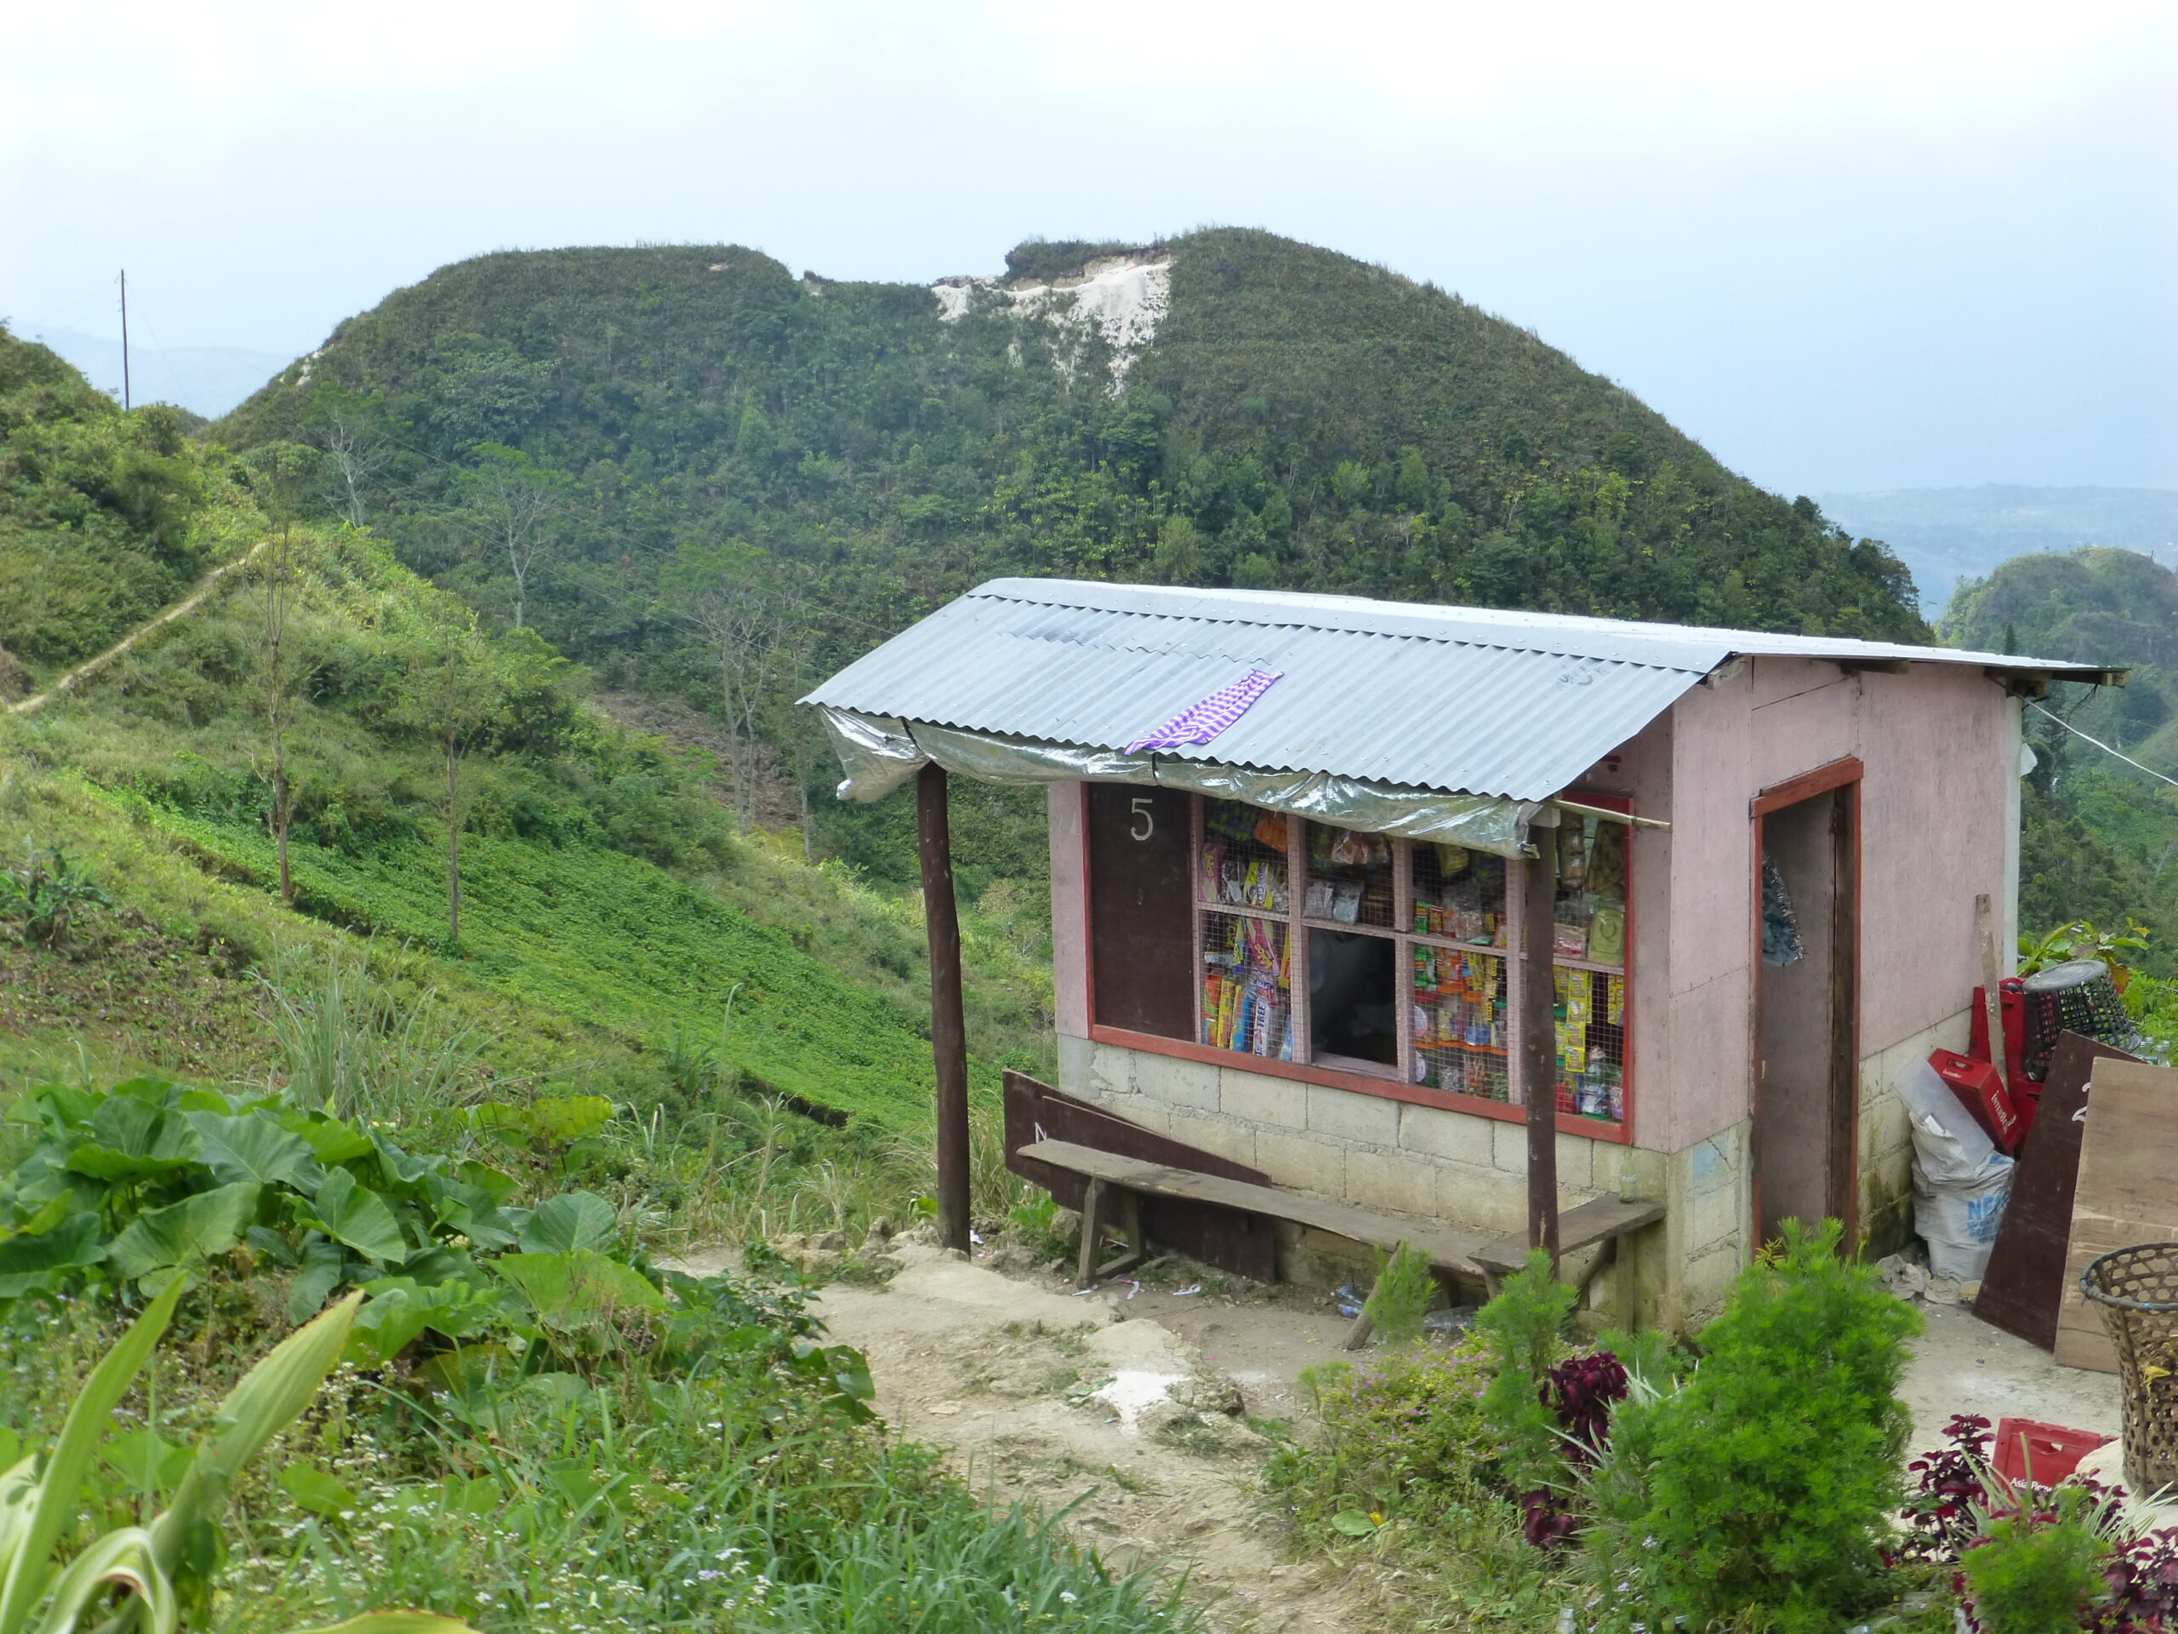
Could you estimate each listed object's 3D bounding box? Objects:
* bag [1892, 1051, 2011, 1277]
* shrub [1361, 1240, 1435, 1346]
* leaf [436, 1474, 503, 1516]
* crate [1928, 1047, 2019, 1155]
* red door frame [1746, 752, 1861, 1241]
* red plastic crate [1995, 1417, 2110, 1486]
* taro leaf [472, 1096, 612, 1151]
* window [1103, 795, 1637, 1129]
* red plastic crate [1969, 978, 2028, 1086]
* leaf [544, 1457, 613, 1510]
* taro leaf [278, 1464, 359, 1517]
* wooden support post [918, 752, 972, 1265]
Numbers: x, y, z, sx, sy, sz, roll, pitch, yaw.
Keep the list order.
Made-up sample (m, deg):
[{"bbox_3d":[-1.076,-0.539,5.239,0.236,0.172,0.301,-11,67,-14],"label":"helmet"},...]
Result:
[{"bbox_3d":[3.177,1.293,14.350,0.400,0.740,0.360,-3,12,-5],"label":"bag"},{"bbox_3d":[1.000,1.553,12.600,0.240,0.370,0.240,-2,12,0],"label":"shrub"},{"bbox_3d":[-1.731,1.895,10.900,0.180,0.080,0.140,-2,12,0],"label":"leaf"},{"bbox_3d":[3.295,1.047,14.500,0.250,0.395,0.110,24,66,45],"label":"crate"},{"bbox_3d":[2.545,0.797,14.014,0.130,1.910,0.800,8,16,39],"label":"red door frame"},{"bbox_3d":[2.975,1.945,11.896,0.320,0.260,0.360,6,3,31],"label":"red plastic crate"},{"bbox_3d":[-2.104,1.181,15.000,0.500,0.150,0.330,-2,12,0],"label":"taro leaf"},{"bbox_3d":[0.935,0.395,14.092,2.420,1.210,0.120,8,16,39],"label":"window"},{"bbox_3d":[3.445,0.814,14.750,0.250,0.380,0.140,8,16,39],"label":"red plastic crate"},{"bbox_3d":[-1.426,1.861,10.900,0.190,0.095,0.150,-2,12,0],"label":"leaf"},{"bbox_3d":[-2.151,1.883,10.900,0.210,0.100,0.170,-2,12,0],"label":"taro leaf"},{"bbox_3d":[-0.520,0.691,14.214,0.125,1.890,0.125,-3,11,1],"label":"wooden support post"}]

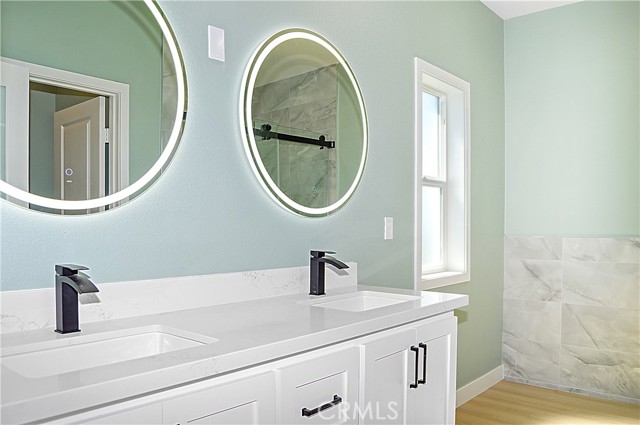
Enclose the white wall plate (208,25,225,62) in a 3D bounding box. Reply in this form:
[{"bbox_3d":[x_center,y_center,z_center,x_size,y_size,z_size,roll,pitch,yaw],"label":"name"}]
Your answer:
[{"bbox_3d":[-0.367,-0.600,1.706,0.008,0.115,0.070,-1,-2,42],"label":"white wall plate"}]

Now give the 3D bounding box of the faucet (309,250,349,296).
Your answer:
[{"bbox_3d":[0.034,0.248,1.944,0.163,0.173,0.047,-1,-2,42],"label":"faucet"}]

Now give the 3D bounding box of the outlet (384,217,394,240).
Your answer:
[{"bbox_3d":[0.358,0.084,2.475,0.008,0.115,0.071,-1,-2,42],"label":"outlet"}]

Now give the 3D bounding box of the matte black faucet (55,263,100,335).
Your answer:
[{"bbox_3d":[-0.616,0.221,1.213,0.163,0.173,0.047,-1,-2,42],"label":"matte black faucet"}]

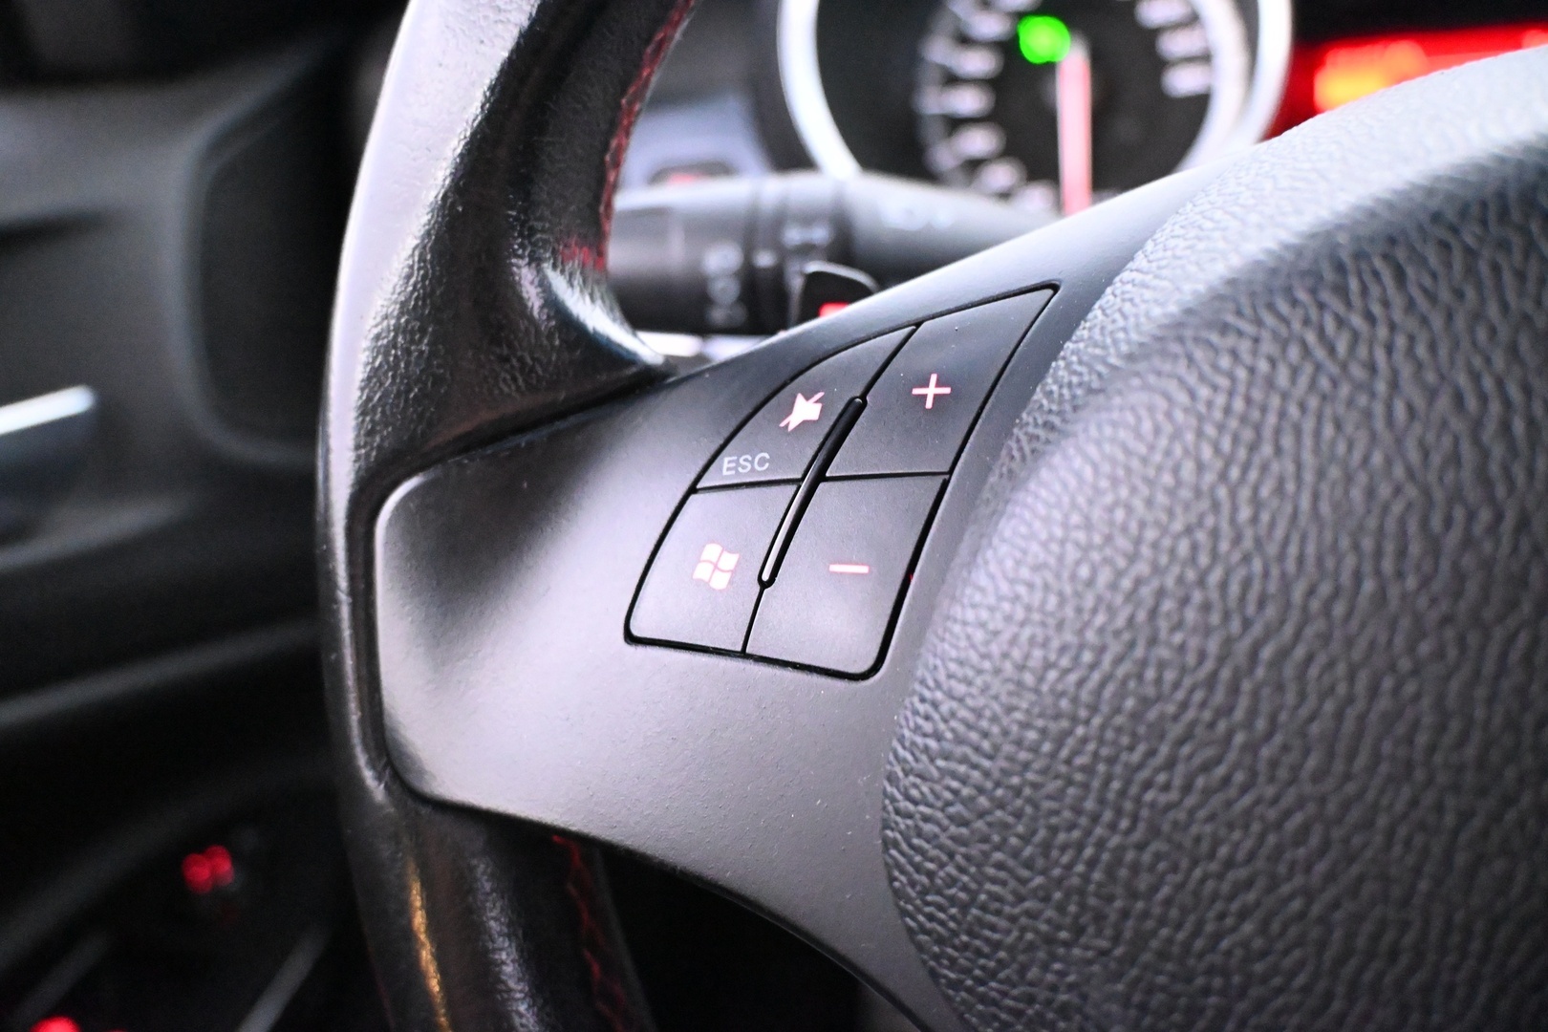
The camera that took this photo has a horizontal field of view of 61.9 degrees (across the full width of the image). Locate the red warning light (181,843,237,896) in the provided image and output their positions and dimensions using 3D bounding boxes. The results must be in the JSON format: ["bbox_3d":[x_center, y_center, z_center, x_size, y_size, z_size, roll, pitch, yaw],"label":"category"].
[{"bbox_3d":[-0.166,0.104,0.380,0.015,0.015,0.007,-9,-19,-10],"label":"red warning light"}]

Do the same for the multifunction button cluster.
[{"bbox_3d":[0.009,-0.004,0.169,0.051,0.051,0.014,2,-13,15],"label":"multifunction button cluster"}]

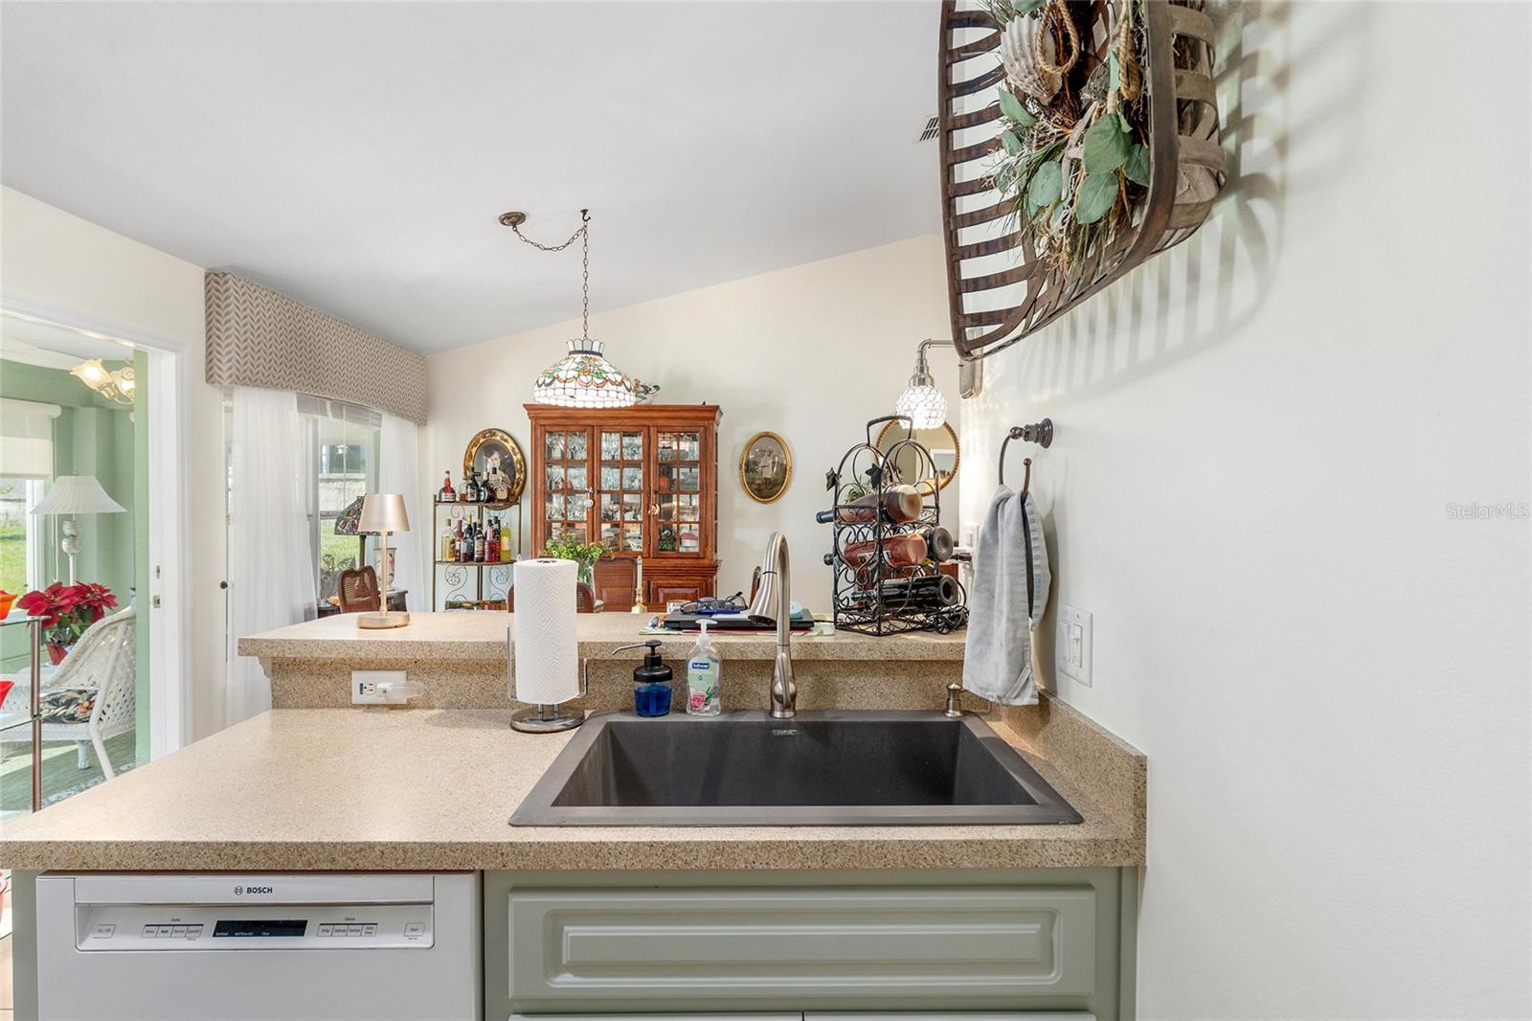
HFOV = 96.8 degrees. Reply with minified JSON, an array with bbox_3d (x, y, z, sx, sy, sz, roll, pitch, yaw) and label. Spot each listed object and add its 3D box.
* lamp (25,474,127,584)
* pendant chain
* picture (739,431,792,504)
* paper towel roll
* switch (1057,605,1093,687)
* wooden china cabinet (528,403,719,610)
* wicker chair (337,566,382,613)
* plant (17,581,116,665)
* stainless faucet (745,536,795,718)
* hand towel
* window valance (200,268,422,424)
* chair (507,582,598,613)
[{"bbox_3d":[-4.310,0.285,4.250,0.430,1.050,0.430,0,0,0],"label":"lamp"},{"bbox_3d":[-1.035,-1.141,3.280,0.390,0.640,0.060,0,0,0],"label":"pendant chain"},{"bbox_3d":[-0.003,-0.306,4.830,0.375,0.510,0.030,0,0,0],"label":"picture"},{"bbox_3d":[-0.463,0.246,1.430,0.138,0.281,0.138,0,0,0],"label":"paper towel roll"},{"bbox_3d":[0.505,0.220,1.117,0.012,0.117,0.116,0,0,0],"label":"switch"},{"bbox_3d":[-0.945,0.324,4.620,1.270,2.040,0.420,0,0,0],"label":"wooden china cabinet"},{"bbox_3d":[-1.840,0.818,3.450,0.570,1.055,0.530,0,0,5],"label":"wicker chair"},{"bbox_3d":[-4.100,0.669,4.000,0.430,0.490,0.430,0,0,0],"label":"plant"},{"bbox_3d":[0.018,0.239,1.353,0.070,0.400,0.260,0,0,12],"label":"stainless faucet"},{"bbox_3d":[0.424,0.129,1.205,0.105,0.387,0.210,0,0,0],"label":"hand towel"},{"bbox_3d":[-2.478,-0.834,3.975,0.143,0.510,1.750,0,0,0],"label":"window valance"},{"bbox_3d":[-0.900,0.819,3.070,0.500,1.055,0.560,0,0,0],"label":"chair"}]

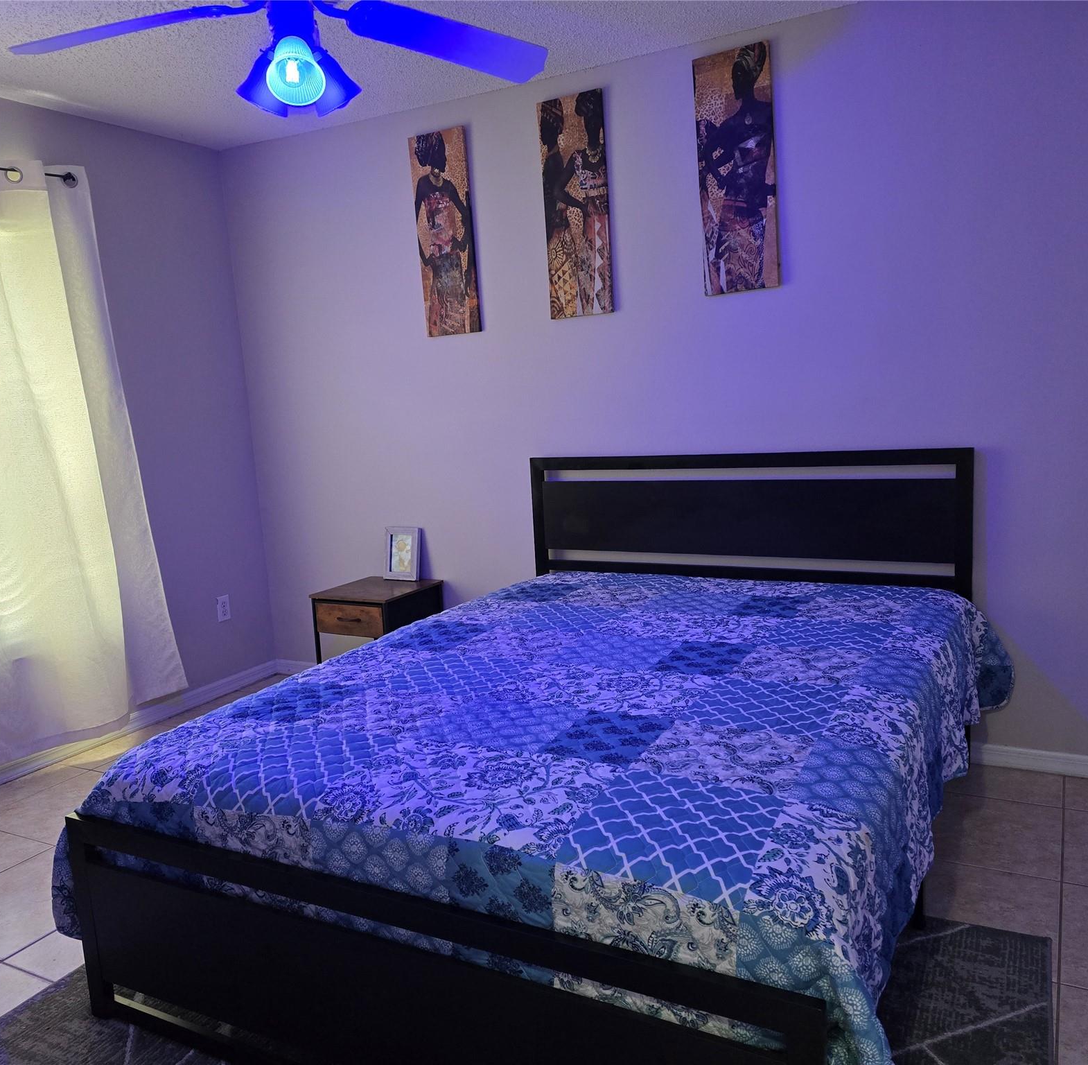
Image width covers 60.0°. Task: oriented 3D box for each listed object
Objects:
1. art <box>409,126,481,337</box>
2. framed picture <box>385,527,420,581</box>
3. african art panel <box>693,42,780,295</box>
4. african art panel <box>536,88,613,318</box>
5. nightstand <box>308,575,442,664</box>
[{"bbox_3d":[-0.390,-1.185,3.760,0.255,0.780,0.025,1,10,29],"label":"art"},{"bbox_3d":[-0.616,0.094,4.103,0.174,0.228,0.028,2,-1,29],"label":"framed picture"},{"bbox_3d":[0.651,-1.208,3.181,0.255,0.776,0.025,1,10,29],"label":"african art panel"},{"bbox_3d":[0.119,-1.194,3.477,0.257,0.780,0.025,1,10,29],"label":"african art panel"},{"bbox_3d":[-0.682,0.490,4.003,0.395,0.515,0.396,2,10,29],"label":"nightstand"}]

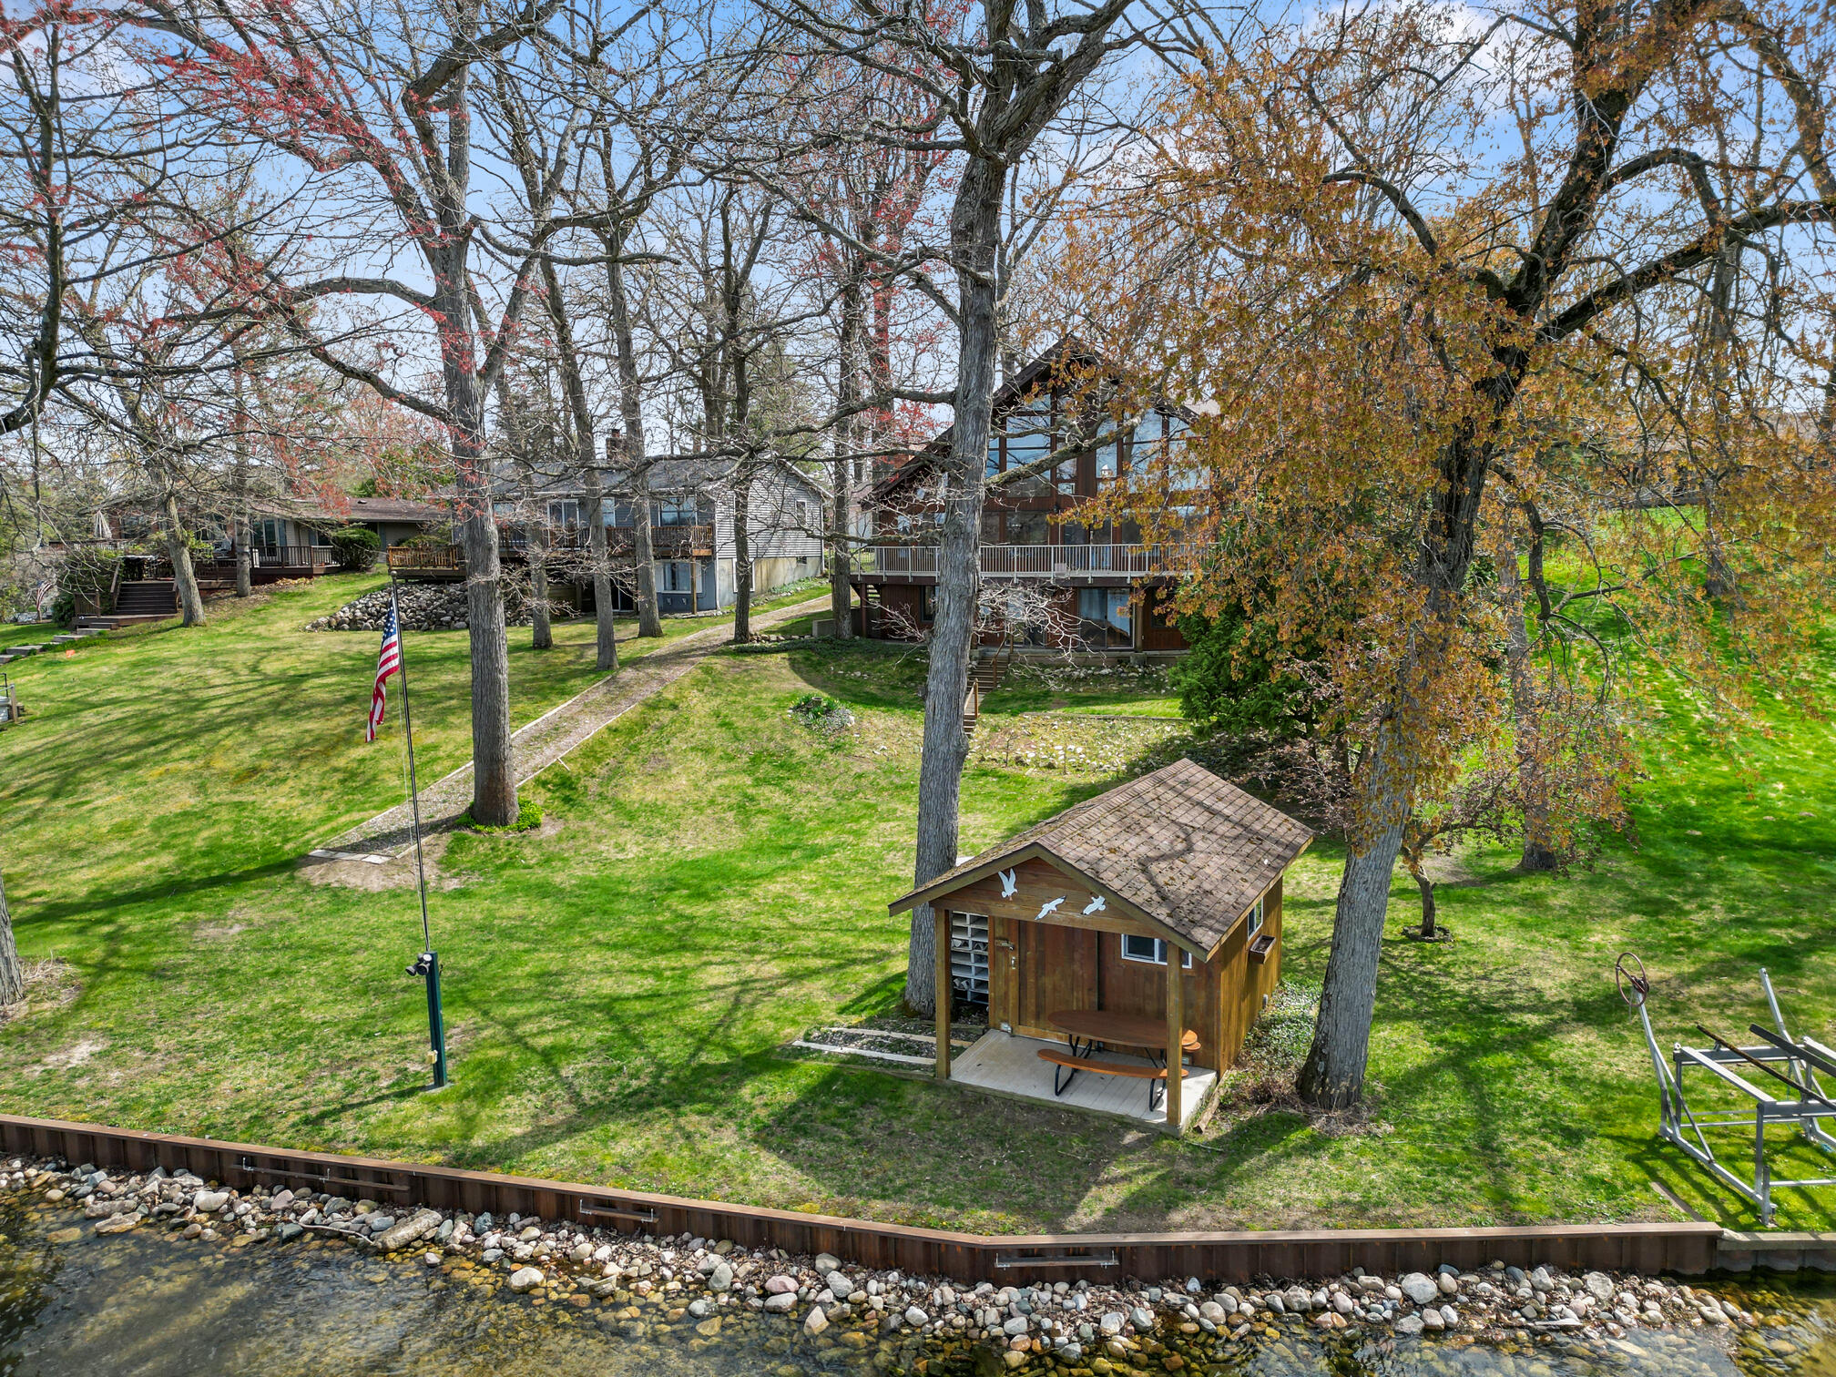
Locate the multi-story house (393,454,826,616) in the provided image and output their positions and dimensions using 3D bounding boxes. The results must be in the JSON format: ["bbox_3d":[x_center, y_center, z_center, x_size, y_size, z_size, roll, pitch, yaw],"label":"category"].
[{"bbox_3d":[-13.408,-7.293,59.058,15.625,6.876,11.291,3,7,27],"label":"multi-story house"}]

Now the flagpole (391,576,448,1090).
[{"bbox_3d":[-5.783,1.702,14.702,0.250,6.053,0.250,-2,7,0],"label":"flagpole"}]

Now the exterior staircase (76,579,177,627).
[{"bbox_3d":[-31.945,-3.424,51.500,3.400,1.900,3.000,-5,8,-35],"label":"exterior staircase"}]

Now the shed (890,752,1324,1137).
[{"bbox_3d":[2.684,2.949,16.604,3.721,3.224,5.960,3,7,27],"label":"shed"}]

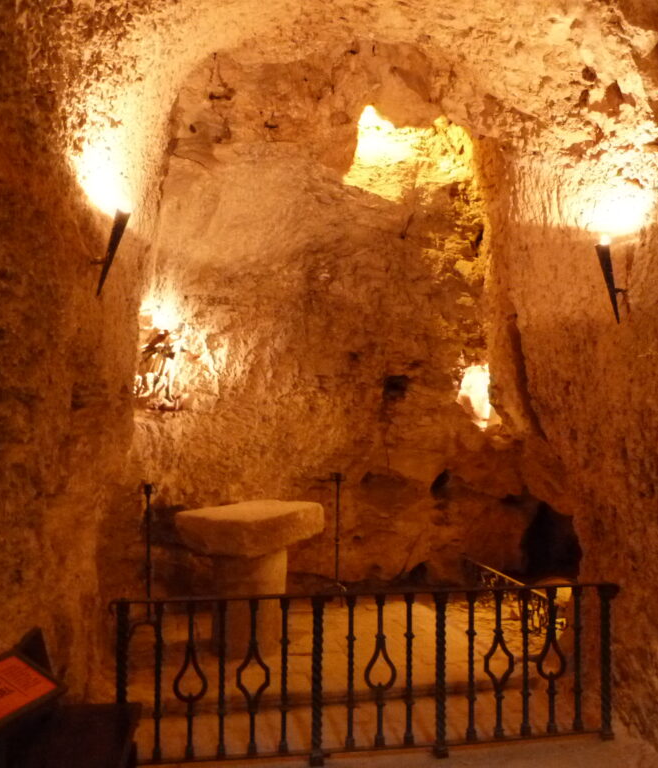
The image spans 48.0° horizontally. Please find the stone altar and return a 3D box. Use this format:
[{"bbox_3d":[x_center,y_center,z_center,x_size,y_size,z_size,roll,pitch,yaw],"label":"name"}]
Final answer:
[{"bbox_3d":[-0.505,1.315,5.030,0.620,0.920,0.950,0,-1,34],"label":"stone altar"}]

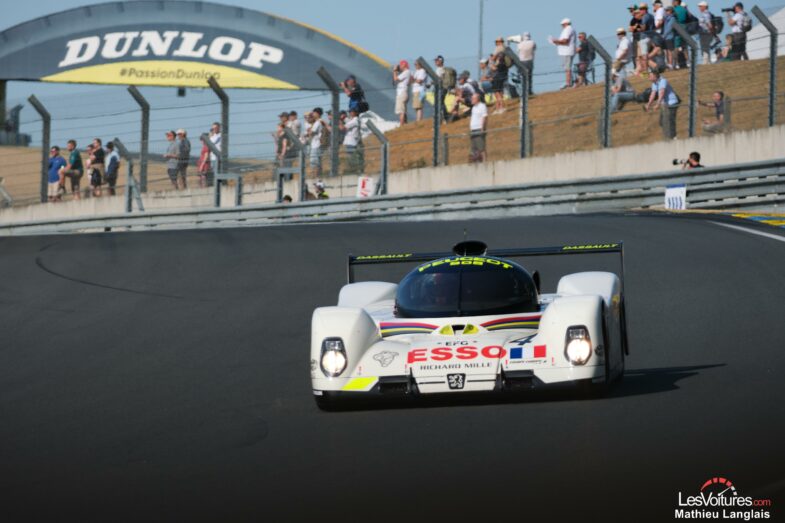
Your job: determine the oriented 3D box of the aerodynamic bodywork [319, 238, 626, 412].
[{"bbox_3d":[0.555,0.410,53.500,1.970,1.090,4.800,-3,1,4],"label":"aerodynamic bodywork"}]

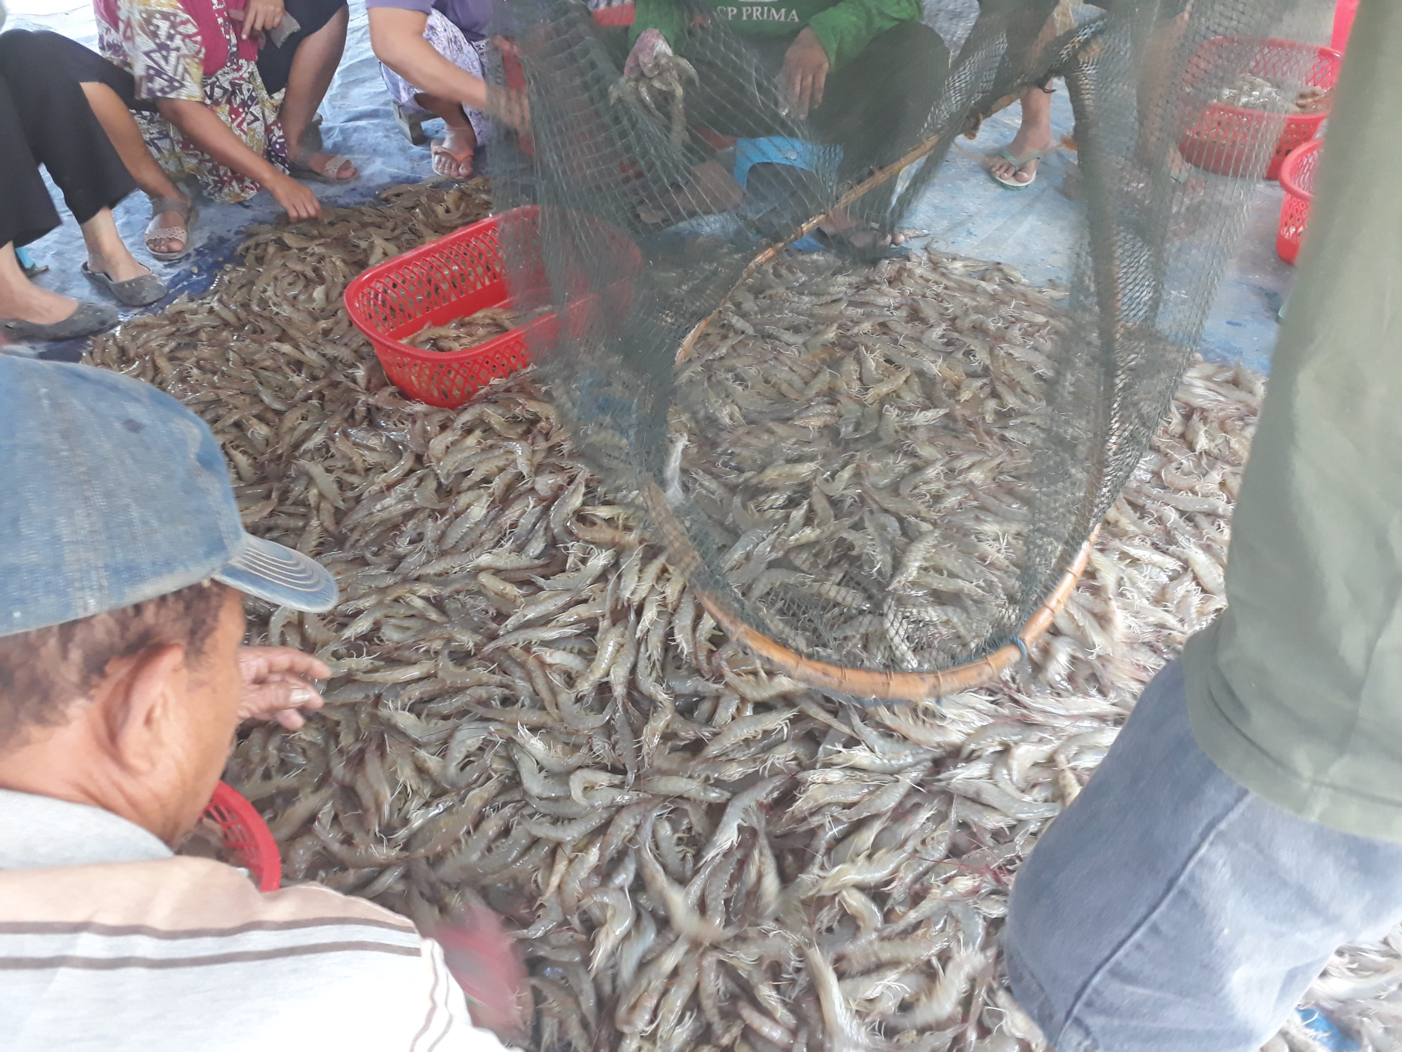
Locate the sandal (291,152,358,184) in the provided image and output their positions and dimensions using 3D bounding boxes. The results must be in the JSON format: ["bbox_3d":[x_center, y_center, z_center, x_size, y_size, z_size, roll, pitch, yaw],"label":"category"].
[{"bbox_3d":[-0.927,-0.891,2.626,0.240,0.090,0.095,15,46,15],"label":"sandal"}]

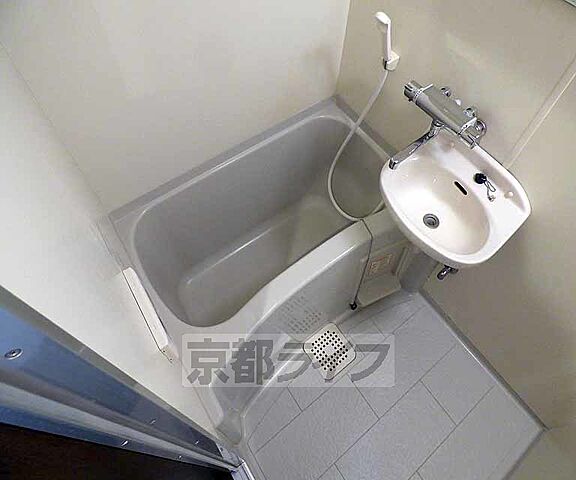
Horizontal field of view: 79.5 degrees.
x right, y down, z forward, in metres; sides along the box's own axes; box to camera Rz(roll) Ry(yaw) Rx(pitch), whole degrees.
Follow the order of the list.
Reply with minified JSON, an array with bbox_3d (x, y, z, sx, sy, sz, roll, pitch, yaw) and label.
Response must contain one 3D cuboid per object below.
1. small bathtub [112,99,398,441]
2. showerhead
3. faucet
[{"bbox_3d":[0.003,0.069,1.361,0.986,0.577,0.706,-31,65,-20],"label":"small bathtub"},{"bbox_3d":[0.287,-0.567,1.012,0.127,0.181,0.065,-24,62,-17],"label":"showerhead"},{"bbox_3d":[0.371,-0.314,0.959,0.300,0.092,0.280,-35,66,-22],"label":"faucet"}]

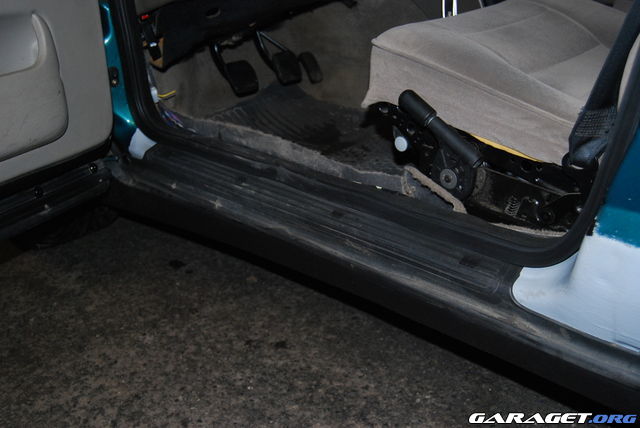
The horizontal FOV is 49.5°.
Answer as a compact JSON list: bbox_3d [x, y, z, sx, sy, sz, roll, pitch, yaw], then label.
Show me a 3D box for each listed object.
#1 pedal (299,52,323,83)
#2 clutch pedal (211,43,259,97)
[{"bbox_3d":[-0.017,-0.363,1.725,0.022,0.079,0.041,-9,18,42],"label":"pedal"},{"bbox_3d":[-0.187,-0.321,1.554,0.042,0.130,0.070,-9,18,42],"label":"clutch pedal"}]

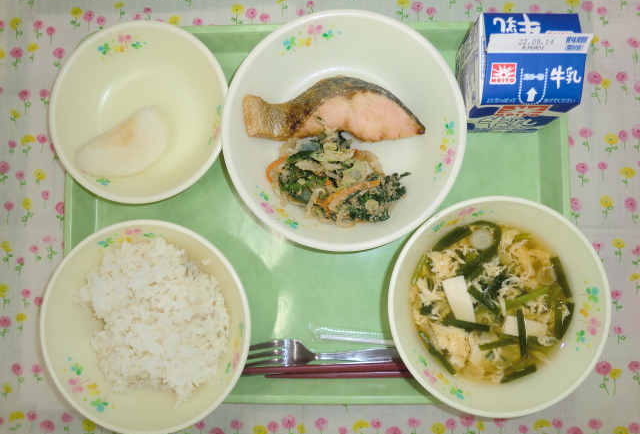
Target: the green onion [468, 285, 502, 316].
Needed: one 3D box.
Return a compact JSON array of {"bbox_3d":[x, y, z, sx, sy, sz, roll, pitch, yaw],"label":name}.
[{"bbox_3d":[0.100,0.051,0.293,0.024,0.004,0.004,41,87,2],"label":"green onion"}]

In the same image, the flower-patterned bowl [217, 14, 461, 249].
[{"bbox_3d":[0.017,-0.055,0.333,0.159,0.043,0.159,0,87,2],"label":"flower-patterned bowl"}]

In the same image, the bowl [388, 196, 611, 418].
[{"bbox_3d":[0.105,0.054,0.310,0.130,0.057,0.130,0,87,0],"label":"bowl"}]

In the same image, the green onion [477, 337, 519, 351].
[{"bbox_3d":[0.108,0.077,0.293,0.025,0.003,0.003,-11,87,-1],"label":"green onion"}]

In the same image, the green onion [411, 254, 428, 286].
[{"bbox_3d":[0.065,0.034,0.312,0.004,0.004,0.022,26,88,3],"label":"green onion"}]

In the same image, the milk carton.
[{"bbox_3d":[0.126,-0.093,0.310,0.059,0.086,0.058,0,87,2],"label":"milk carton"}]

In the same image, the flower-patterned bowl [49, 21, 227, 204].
[{"bbox_3d":[-0.114,-0.064,0.324,0.114,0.043,0.114,0,87,0],"label":"flower-patterned bowl"}]

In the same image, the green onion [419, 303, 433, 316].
[{"bbox_3d":[0.065,0.056,0.293,0.007,0.003,0.006,-17,87,-1],"label":"green onion"}]

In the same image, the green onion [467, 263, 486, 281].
[{"bbox_3d":[0.102,0.037,0.314,0.005,0.004,0.015,44,89,3],"label":"green onion"}]

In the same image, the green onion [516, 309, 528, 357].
[{"bbox_3d":[0.129,0.074,0.307,0.005,0.004,0.030,-6,87,1],"label":"green onion"}]

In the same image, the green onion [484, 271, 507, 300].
[{"bbox_3d":[0.107,0.042,0.294,0.005,0.004,0.017,35,87,2],"label":"green onion"}]

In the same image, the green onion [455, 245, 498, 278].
[{"bbox_3d":[0.102,0.029,0.313,0.032,0.004,0.006,-33,87,0],"label":"green onion"}]

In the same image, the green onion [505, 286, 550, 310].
[{"bbox_3d":[0.135,0.052,0.311,0.030,0.004,0.005,-21,87,1],"label":"green onion"}]

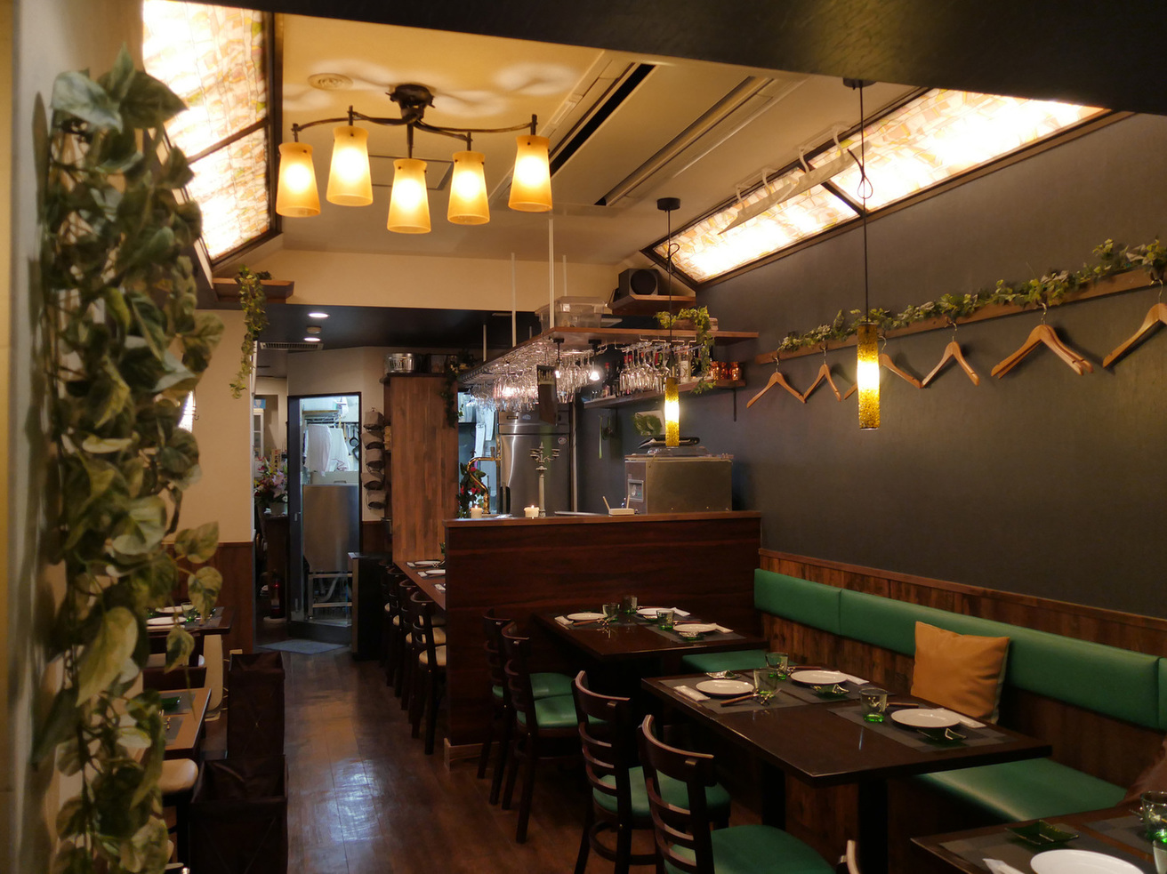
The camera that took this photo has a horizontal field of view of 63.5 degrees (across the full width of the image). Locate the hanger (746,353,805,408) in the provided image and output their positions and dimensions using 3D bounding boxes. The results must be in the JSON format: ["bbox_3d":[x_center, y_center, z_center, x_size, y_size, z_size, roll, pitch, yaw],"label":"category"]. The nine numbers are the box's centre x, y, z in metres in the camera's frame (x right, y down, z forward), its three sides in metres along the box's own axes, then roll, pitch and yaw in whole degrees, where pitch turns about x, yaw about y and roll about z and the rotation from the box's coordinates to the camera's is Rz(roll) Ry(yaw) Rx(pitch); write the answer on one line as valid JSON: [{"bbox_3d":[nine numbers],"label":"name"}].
[{"bbox_3d":[0.991,-0.299,4.902,0.050,0.274,0.425,0,-2,-32],"label":"hanger"}]

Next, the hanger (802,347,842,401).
[{"bbox_3d":[1.127,-0.307,4.474,0.050,0.242,0.425,0,-1,-11],"label":"hanger"}]

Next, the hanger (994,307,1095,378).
[{"bbox_3d":[1.536,-0.330,3.189,0.090,0.223,0.430,0,-1,-21],"label":"hanger"}]

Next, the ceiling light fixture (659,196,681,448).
[{"bbox_3d":[0.408,-0.523,4.384,0.110,1.138,0.110,-1,-1,0],"label":"ceiling light fixture"}]

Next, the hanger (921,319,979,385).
[{"bbox_3d":[1.401,-0.326,3.615,0.050,0.236,0.425,0,-1,-8],"label":"hanger"}]

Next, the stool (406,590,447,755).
[{"bbox_3d":[-0.671,1.252,5.134,0.490,0.806,0.420,0,-1,-18],"label":"stool"}]

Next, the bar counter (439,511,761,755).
[{"bbox_3d":[0.119,1.025,5.012,1.746,1.235,0.240,0,-1,-18],"label":"bar counter"}]

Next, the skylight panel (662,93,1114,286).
[{"bbox_3d":[1.052,-1.071,4.164,0.395,0.050,3.308,34,-11,-14],"label":"skylight panel"}]

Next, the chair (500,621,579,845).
[{"bbox_3d":[-0.102,1.221,4.031,0.490,0.806,0.420,0,-1,-15],"label":"chair"}]

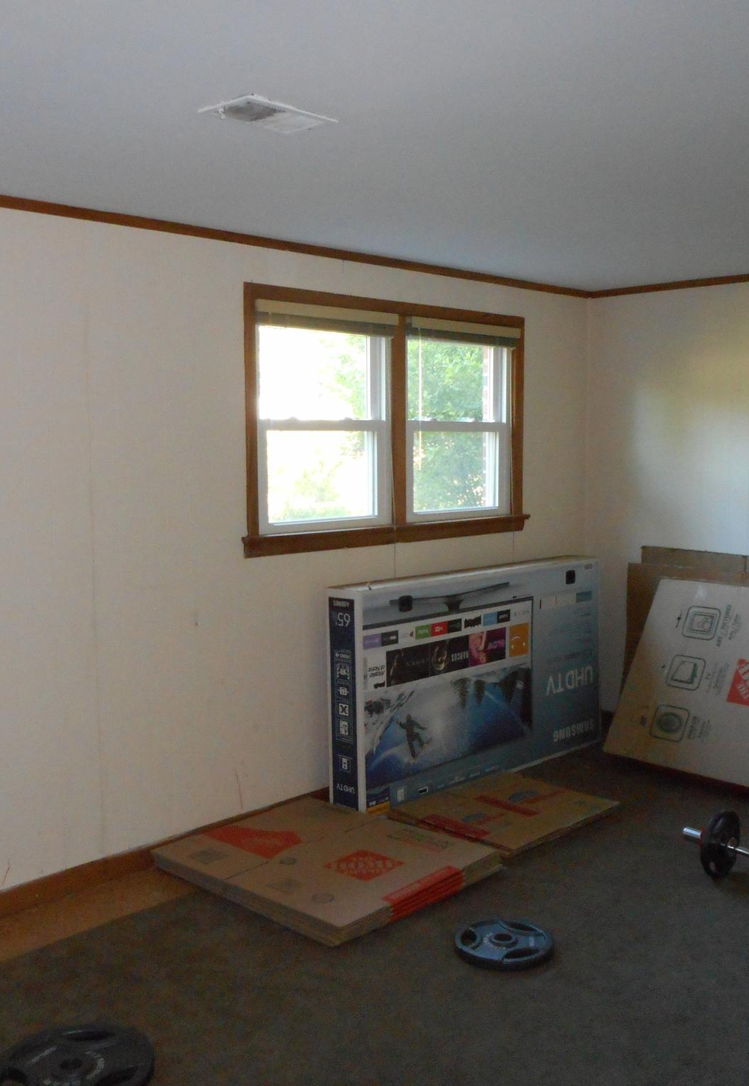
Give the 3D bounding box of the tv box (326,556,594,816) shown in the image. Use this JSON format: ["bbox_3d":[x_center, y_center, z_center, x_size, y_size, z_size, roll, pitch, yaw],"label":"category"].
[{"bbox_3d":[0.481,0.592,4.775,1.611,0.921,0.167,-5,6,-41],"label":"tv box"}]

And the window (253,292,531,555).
[{"bbox_3d":[0.120,-0.518,4.541,1.742,1.029,0.100,-6,8,-44],"label":"window"}]

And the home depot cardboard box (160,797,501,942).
[{"bbox_3d":[-0.177,1.124,3.724,0.916,0.058,0.805,5,8,42],"label":"home depot cardboard box"}]

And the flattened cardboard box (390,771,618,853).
[{"bbox_3d":[0.547,1.082,4.277,0.741,0.030,0.599,-6,8,-44],"label":"flattened cardboard box"}]

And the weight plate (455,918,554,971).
[{"bbox_3d":[0.388,1.190,3.135,0.289,0.042,0.289,0,6,0],"label":"weight plate"}]

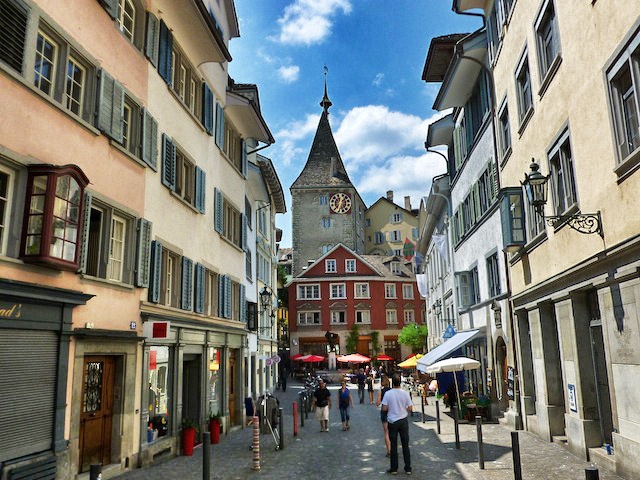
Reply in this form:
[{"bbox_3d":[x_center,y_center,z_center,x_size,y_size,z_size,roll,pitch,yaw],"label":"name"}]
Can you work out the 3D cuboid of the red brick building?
[{"bbox_3d":[3.357,8.639,59.693,15.000,13.450,10.500,1,-12,-10],"label":"red brick building"}]

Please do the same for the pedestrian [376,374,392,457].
[{"bbox_3d":[1.449,3.795,11.242,0.460,1.680,0.360,-1,-12,0],"label":"pedestrian"}]

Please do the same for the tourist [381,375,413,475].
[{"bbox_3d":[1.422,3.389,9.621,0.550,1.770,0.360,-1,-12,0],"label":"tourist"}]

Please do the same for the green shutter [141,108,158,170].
[{"bbox_3d":[-4.125,-2.449,12.680,0.070,1.300,0.730,-3,-12,8],"label":"green shutter"}]

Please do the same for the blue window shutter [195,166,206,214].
[{"bbox_3d":[-3.513,-1.462,15.316,0.080,1.235,0.776,-3,-12,7],"label":"blue window shutter"}]

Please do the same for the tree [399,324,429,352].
[{"bbox_3d":[8.367,10.397,46.532,3.000,5.000,3.000,-1,-12,0],"label":"tree"}]

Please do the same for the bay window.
[{"bbox_3d":[-4.409,-0.357,8.664,0.460,1.780,1.030,-3,-12,8],"label":"bay window"}]

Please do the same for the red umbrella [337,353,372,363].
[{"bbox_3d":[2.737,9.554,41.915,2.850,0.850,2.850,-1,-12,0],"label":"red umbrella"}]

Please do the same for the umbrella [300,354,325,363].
[{"bbox_3d":[-0.779,11.709,46.777,2.600,2.600,2.600,-1,-12,0],"label":"umbrella"}]

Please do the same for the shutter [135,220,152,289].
[{"bbox_3d":[-3.667,0.268,10.794,0.060,1.360,0.540,-3,-12,9],"label":"shutter"}]

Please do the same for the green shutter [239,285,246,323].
[{"bbox_3d":[-2.869,2.398,19.394,0.080,1.351,0.659,-3,-12,7],"label":"green shutter"}]

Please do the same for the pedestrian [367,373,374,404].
[{"bbox_3d":[2.604,7.710,26.976,0.470,1.650,0.360,-2,-12,6],"label":"pedestrian"}]

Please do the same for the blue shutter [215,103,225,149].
[{"bbox_3d":[-3.059,-3.471,15.831,0.060,1.350,0.620,-3,-12,9],"label":"blue shutter"}]

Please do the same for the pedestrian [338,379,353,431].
[{"bbox_3d":[0.828,5.504,17.350,0.480,1.670,0.360,-2,-12,3],"label":"pedestrian"}]

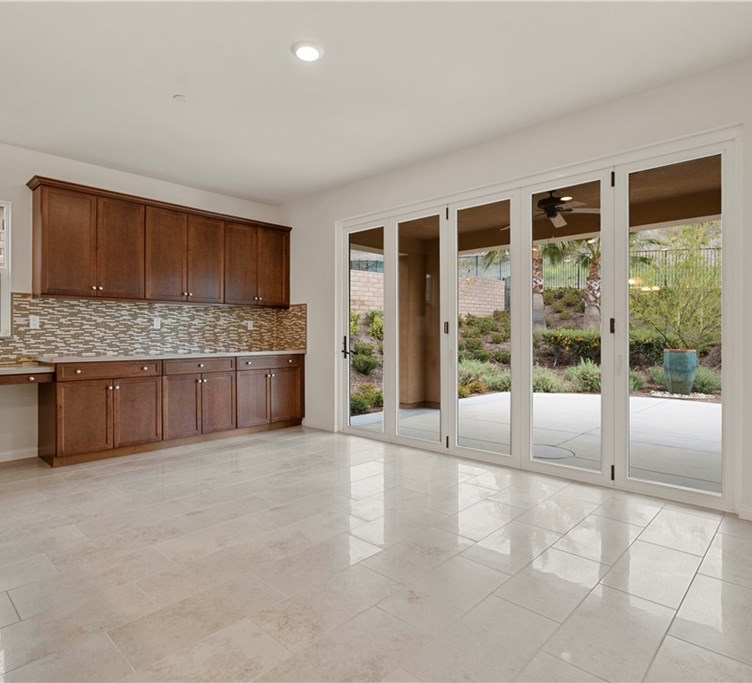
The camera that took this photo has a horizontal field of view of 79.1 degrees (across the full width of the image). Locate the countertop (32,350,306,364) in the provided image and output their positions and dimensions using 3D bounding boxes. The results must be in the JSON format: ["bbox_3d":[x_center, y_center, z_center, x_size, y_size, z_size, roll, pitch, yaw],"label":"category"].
[{"bbox_3d":[-2.015,0.163,4.941,0.630,0.042,2.635,0,0,43],"label":"countertop"}]

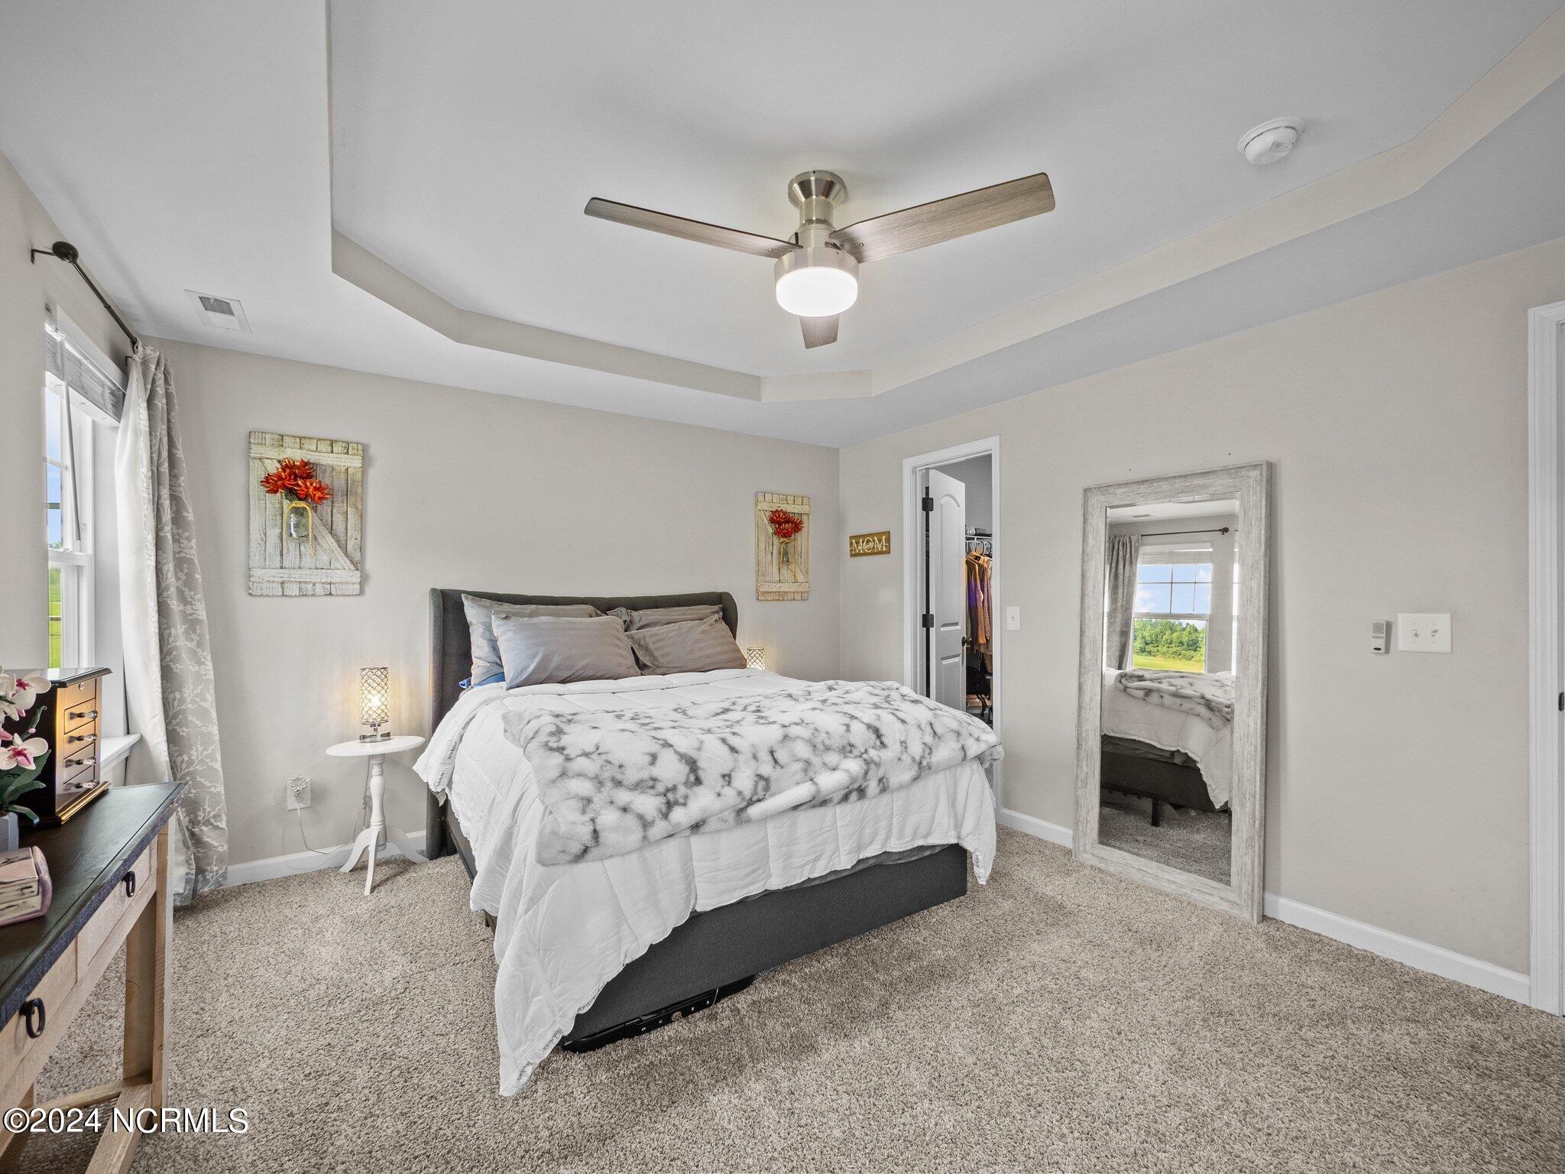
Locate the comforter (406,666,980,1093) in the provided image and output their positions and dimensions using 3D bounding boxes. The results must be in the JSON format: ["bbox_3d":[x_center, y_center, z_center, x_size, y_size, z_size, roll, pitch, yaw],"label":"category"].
[{"bbox_3d":[-0.387,0.839,2.679,1.858,0.845,1.658,0,0,-34],"label":"comforter"}]

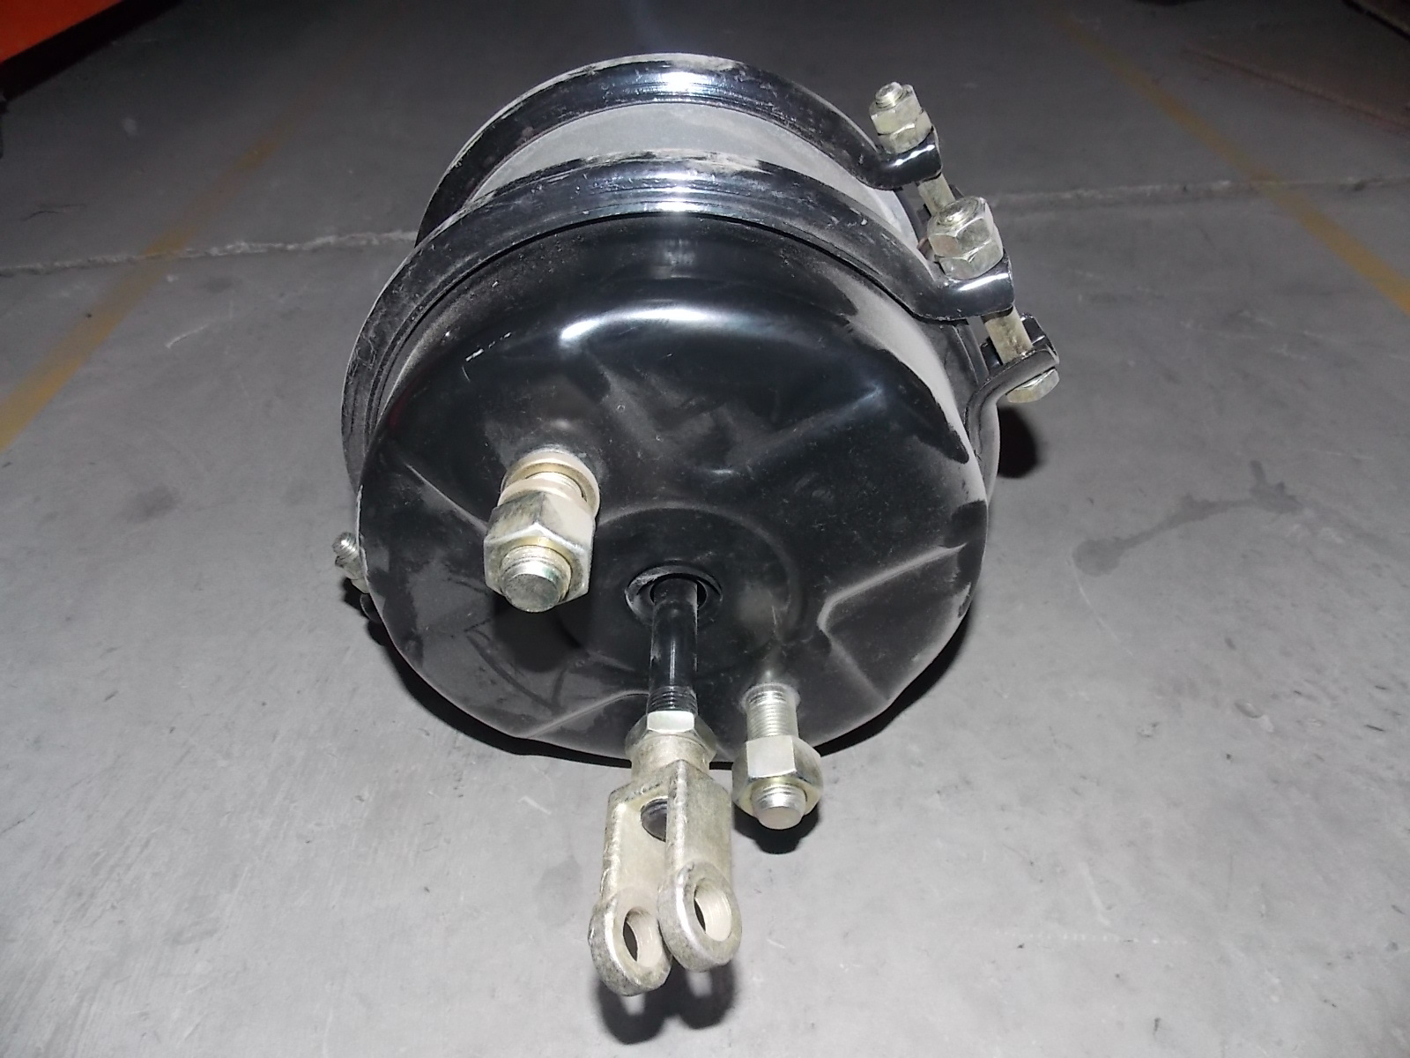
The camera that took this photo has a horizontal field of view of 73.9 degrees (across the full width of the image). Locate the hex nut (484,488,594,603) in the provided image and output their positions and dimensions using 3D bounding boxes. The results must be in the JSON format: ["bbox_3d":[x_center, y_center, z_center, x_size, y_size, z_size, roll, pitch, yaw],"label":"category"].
[{"bbox_3d":[-0.039,0.005,0.224,0.024,0.028,0.014,5,43,-5],"label":"hex nut"}]

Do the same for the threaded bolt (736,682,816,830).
[{"bbox_3d":[0.023,0.073,0.301,0.018,0.018,0.044,-9,43,8],"label":"threaded bolt"}]

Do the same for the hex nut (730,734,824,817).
[{"bbox_3d":[0.023,0.079,0.295,0.028,0.024,0.014,-9,43,8],"label":"hex nut"}]

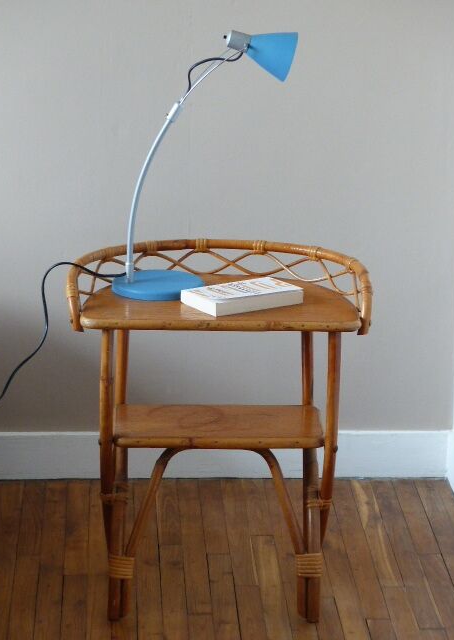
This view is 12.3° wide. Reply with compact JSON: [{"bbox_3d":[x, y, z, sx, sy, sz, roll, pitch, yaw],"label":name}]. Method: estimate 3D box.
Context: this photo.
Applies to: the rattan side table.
[{"bbox_3d":[-0.018,0.195,3.747,0.515,0.618,0.330,0,16,-1],"label":"rattan side table"}]

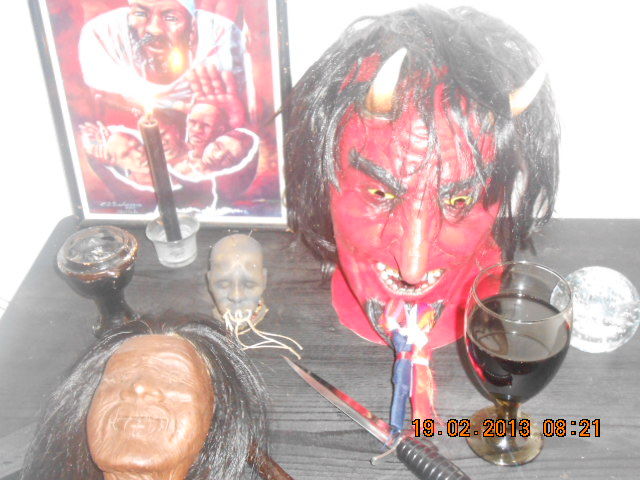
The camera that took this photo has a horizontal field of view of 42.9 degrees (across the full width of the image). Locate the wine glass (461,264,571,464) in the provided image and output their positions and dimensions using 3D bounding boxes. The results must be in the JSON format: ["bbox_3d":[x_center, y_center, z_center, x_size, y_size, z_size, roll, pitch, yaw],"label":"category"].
[{"bbox_3d":[0.154,0.103,0.651,0.080,0.160,0.080,7,38,14],"label":"wine glass"}]

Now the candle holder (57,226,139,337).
[{"bbox_3d":[-0.213,0.044,0.814,0.075,0.099,0.075,-15,38,-15],"label":"candle holder"}]

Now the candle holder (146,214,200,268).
[{"bbox_3d":[-0.163,0.002,0.917,0.058,0.041,0.058,-11,37,-10],"label":"candle holder"}]

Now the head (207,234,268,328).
[{"bbox_3d":[-0.083,0.041,0.817,0.059,0.088,0.069,-8,36,-6],"label":"head"}]

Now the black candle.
[{"bbox_3d":[-0.169,-0.057,0.875,0.018,0.170,0.018,-11,37,-10],"label":"black candle"}]

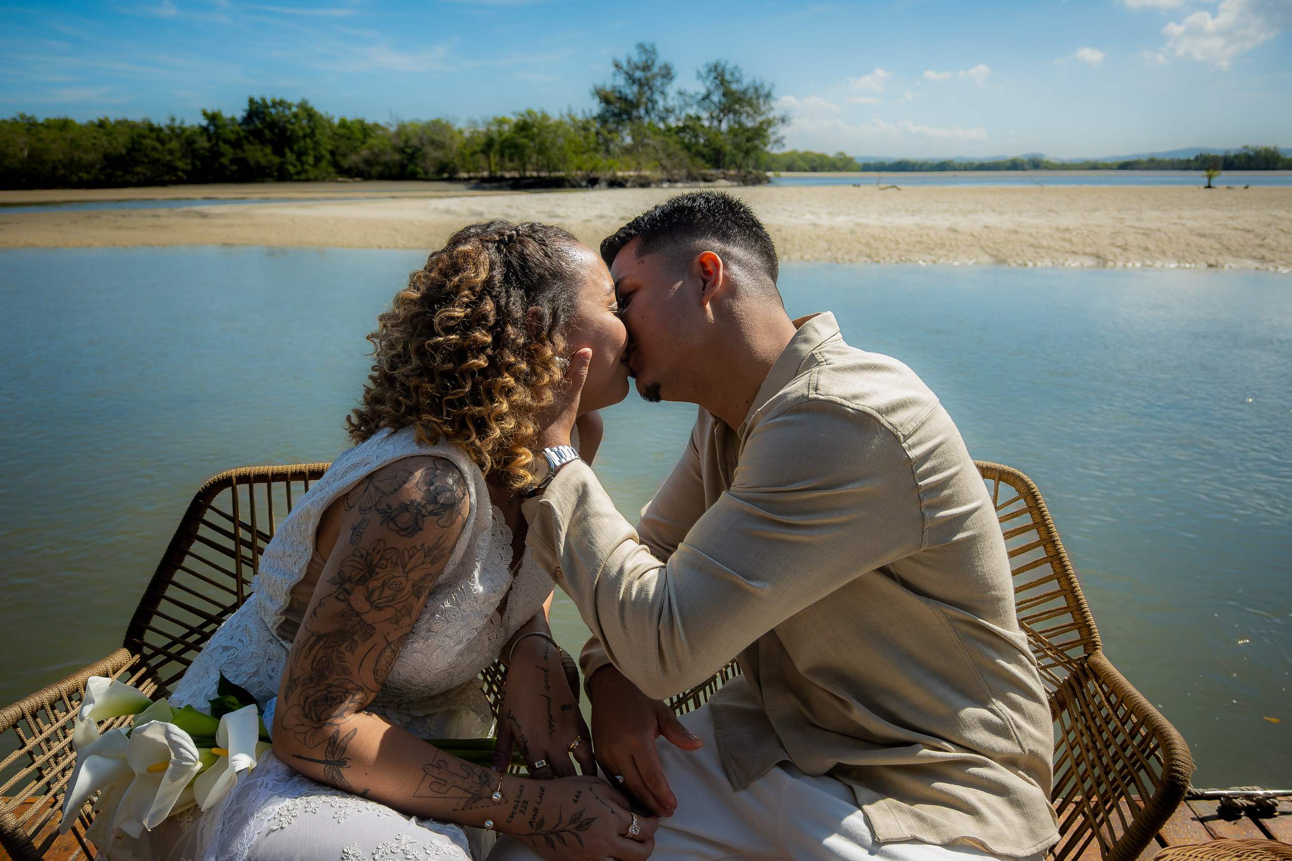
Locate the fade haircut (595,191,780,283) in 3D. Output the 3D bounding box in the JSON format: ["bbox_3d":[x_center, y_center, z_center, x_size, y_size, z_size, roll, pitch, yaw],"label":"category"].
[{"bbox_3d":[0.052,-0.221,1.121,0.195,0.120,0.165,-10,15,5],"label":"fade haircut"}]

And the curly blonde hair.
[{"bbox_3d":[-0.209,-0.086,1.106,0.260,0.295,0.250,-9,17,-18],"label":"curly blonde hair"}]

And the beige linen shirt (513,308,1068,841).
[{"bbox_3d":[0.189,0.209,1.253,0.603,0.694,0.520,-13,15,1],"label":"beige linen shirt"}]

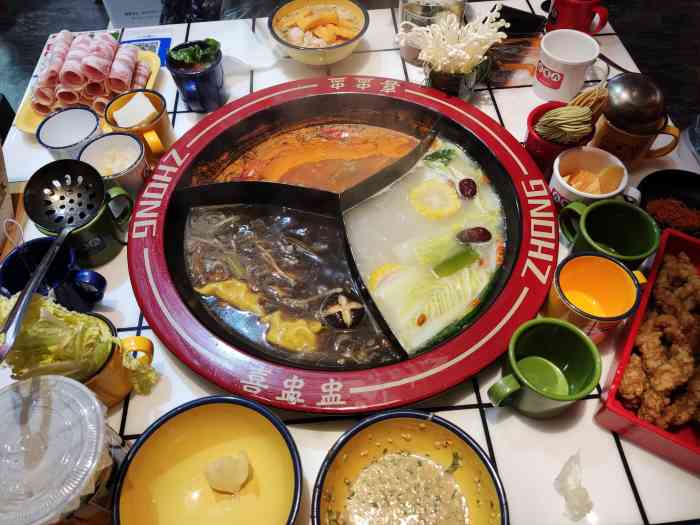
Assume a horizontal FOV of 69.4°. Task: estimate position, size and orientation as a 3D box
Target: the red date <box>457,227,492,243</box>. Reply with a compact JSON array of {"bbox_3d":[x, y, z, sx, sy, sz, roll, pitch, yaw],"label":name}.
[{"bbox_3d":[0.134,-0.030,0.544,0.037,0.018,0.019,-8,57,-3],"label":"red date"}]

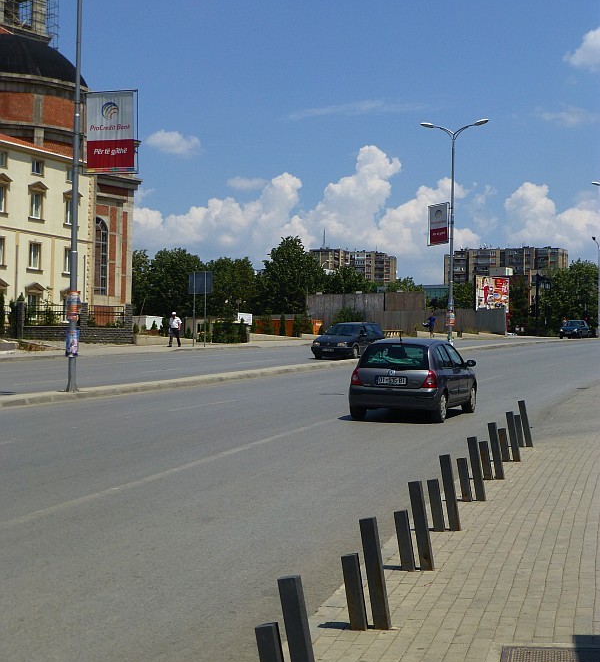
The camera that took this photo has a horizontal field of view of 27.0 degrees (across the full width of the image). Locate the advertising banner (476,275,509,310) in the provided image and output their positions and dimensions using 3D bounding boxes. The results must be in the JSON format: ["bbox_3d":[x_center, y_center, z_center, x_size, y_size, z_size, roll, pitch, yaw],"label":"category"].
[{"bbox_3d":[16.368,-3.111,106.612,4.000,3.000,0.300,3,-3,-37],"label":"advertising banner"}]

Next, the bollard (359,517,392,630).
[{"bbox_3d":[0.414,1.327,6.845,0.082,0.600,0.082,-9,-3,15],"label":"bollard"}]

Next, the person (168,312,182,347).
[{"bbox_3d":[-6.245,-0.060,62.500,0.580,1.750,0.500,-1,-3,38],"label":"person"}]

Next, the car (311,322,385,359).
[{"bbox_3d":[2.040,0.400,51.400,1.700,1.460,4.560,1,0,23],"label":"car"}]

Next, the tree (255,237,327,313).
[{"bbox_3d":[-0.685,-3.425,90.000,5.200,7.000,5.100,1,-3,0],"label":"tree"}]

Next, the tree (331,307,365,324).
[{"bbox_3d":[3.000,-0.625,78.000,2.100,1.700,1.900,0,-3,14],"label":"tree"}]

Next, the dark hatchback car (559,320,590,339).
[{"bbox_3d":[21.665,-0.103,98.500,1.690,1.420,4.200,1,0,23],"label":"dark hatchback car"}]

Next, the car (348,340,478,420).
[{"bbox_3d":[2.183,0.852,22.870,1.660,1.420,3.800,1,0,20],"label":"car"}]

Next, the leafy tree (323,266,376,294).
[{"bbox_3d":[3.768,-2.360,95.000,4.263,5.252,4.300,1,-2,0],"label":"leafy tree"}]

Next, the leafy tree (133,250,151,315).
[{"bbox_3d":[-12.224,-2.921,90.000,3.600,5.900,3.600,0,-3,14],"label":"leafy tree"}]

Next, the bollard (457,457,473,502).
[{"bbox_3d":[1.538,1.384,11.645,0.082,0.400,0.082,-9,-3,15],"label":"bollard"}]

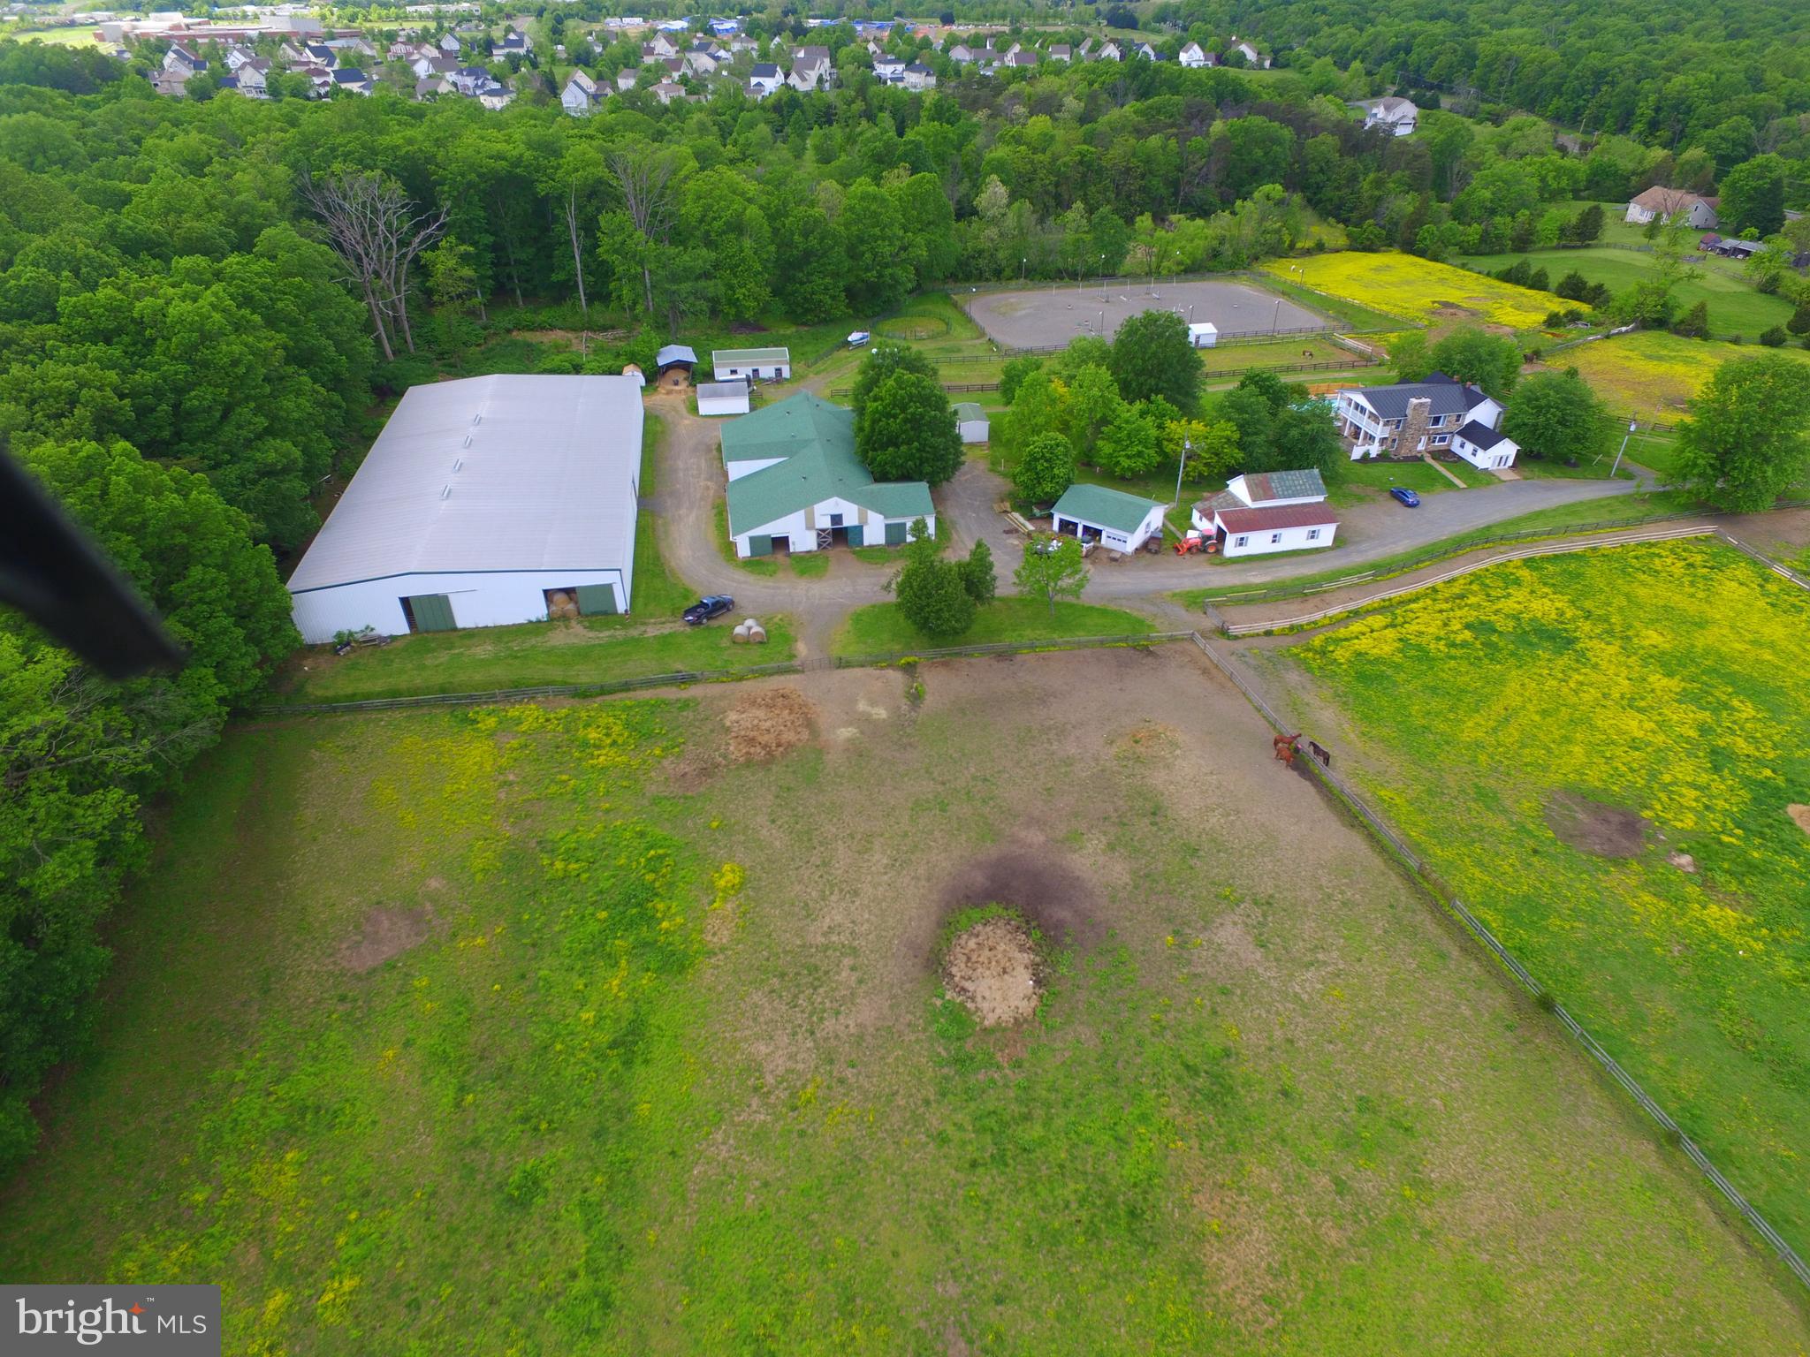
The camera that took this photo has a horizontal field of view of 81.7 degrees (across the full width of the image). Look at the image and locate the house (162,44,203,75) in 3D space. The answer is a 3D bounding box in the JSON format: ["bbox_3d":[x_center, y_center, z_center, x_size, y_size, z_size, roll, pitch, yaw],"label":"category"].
[{"bbox_3d":[-338.260,-290.360,490.000,14.500,10.500,13.000,-8,35,-12],"label":"house"}]

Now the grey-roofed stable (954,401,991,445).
[{"bbox_3d":[9.380,-36.510,149.460,4.050,3.150,7.200,-5,35,-9],"label":"grey-roofed stable"}]

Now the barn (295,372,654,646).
[{"bbox_3d":[-48.323,-23.698,125.574,31.120,7.002,56.243,-5,36,-8],"label":"barn"}]

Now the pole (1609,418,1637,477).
[{"bbox_3d":[91.633,-29.528,133.492,0.600,8.139,0.500,20,42,30],"label":"pole"}]

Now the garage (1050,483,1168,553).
[{"bbox_3d":[23.896,-19.354,121.888,10.270,4.233,9.236,22,41,28],"label":"garage"}]

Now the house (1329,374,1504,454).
[{"bbox_3d":[72.420,-38.290,149.270,19.100,8.300,13.100,-6,35,-11],"label":"house"}]

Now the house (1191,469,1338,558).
[{"bbox_3d":[41.618,-19.675,120.403,14.200,6.700,9.200,-7,36,-10],"label":"house"}]

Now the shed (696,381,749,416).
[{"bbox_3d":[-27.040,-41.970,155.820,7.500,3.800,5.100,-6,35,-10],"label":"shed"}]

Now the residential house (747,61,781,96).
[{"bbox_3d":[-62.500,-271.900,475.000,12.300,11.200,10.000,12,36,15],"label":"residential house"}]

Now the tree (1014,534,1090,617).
[{"bbox_3d":[15.340,-9.970,106.120,7.600,8.700,7.600,1,34,0],"label":"tree"}]

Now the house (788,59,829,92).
[{"bbox_3d":[-35.782,-234.530,406.433,14.000,10.000,11.500,18,39,23],"label":"house"}]

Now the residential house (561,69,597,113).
[{"bbox_3d":[-109.462,-196.964,351.767,11.000,11.500,12.500,-3,36,-5],"label":"residential house"}]

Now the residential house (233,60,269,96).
[{"bbox_3d":[-235.428,-218.800,382.380,10.500,9.900,11.500,6,36,8],"label":"residential house"}]

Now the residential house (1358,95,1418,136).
[{"bbox_3d":[161.919,-186.639,348.016,14.000,9.300,12.500,-22,41,-29],"label":"residential house"}]

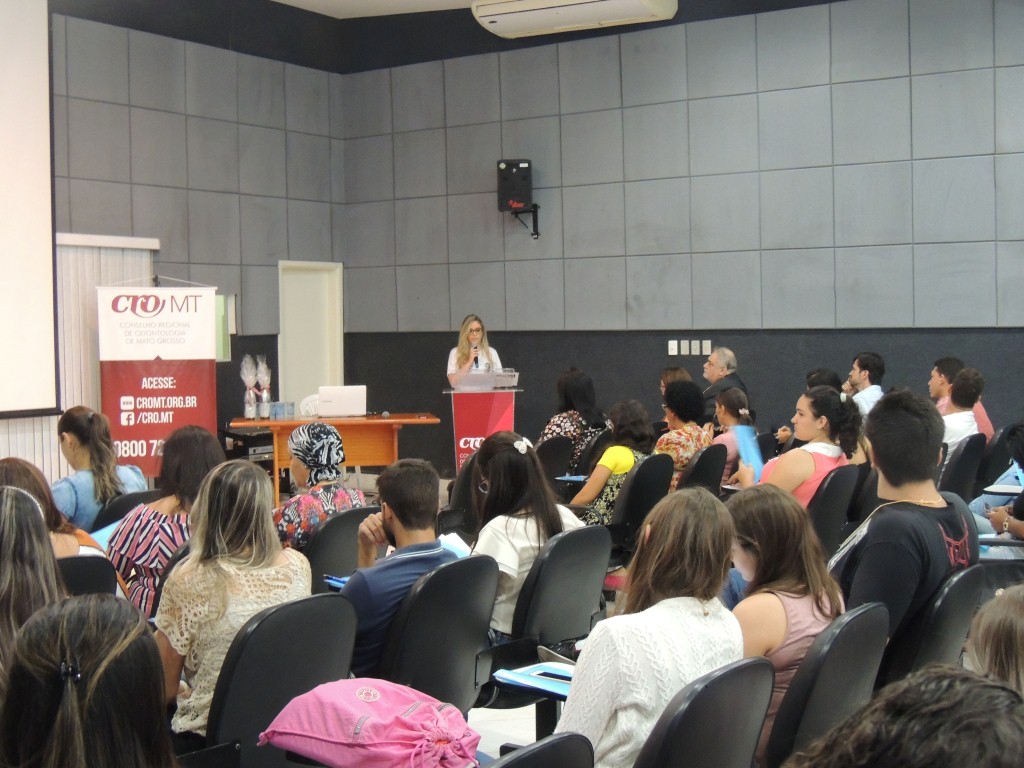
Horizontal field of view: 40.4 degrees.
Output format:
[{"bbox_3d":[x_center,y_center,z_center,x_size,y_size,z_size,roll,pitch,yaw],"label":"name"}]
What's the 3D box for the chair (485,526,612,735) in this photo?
[{"bbox_3d":[-0.050,0.892,4.465,0.600,0.880,0.560,1,3,34],"label":"chair"}]

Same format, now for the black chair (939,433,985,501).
[{"bbox_3d":[2.174,0.714,7.521,0.600,0.880,0.560,1,3,34],"label":"black chair"}]

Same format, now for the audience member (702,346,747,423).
[{"bbox_3d":[1.291,0.406,9.581,0.800,1.329,0.550,1,3,34],"label":"audience member"}]

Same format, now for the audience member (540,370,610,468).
[{"bbox_3d":[0.247,0.527,8.424,0.750,1.245,0.470,1,3,39],"label":"audience member"}]

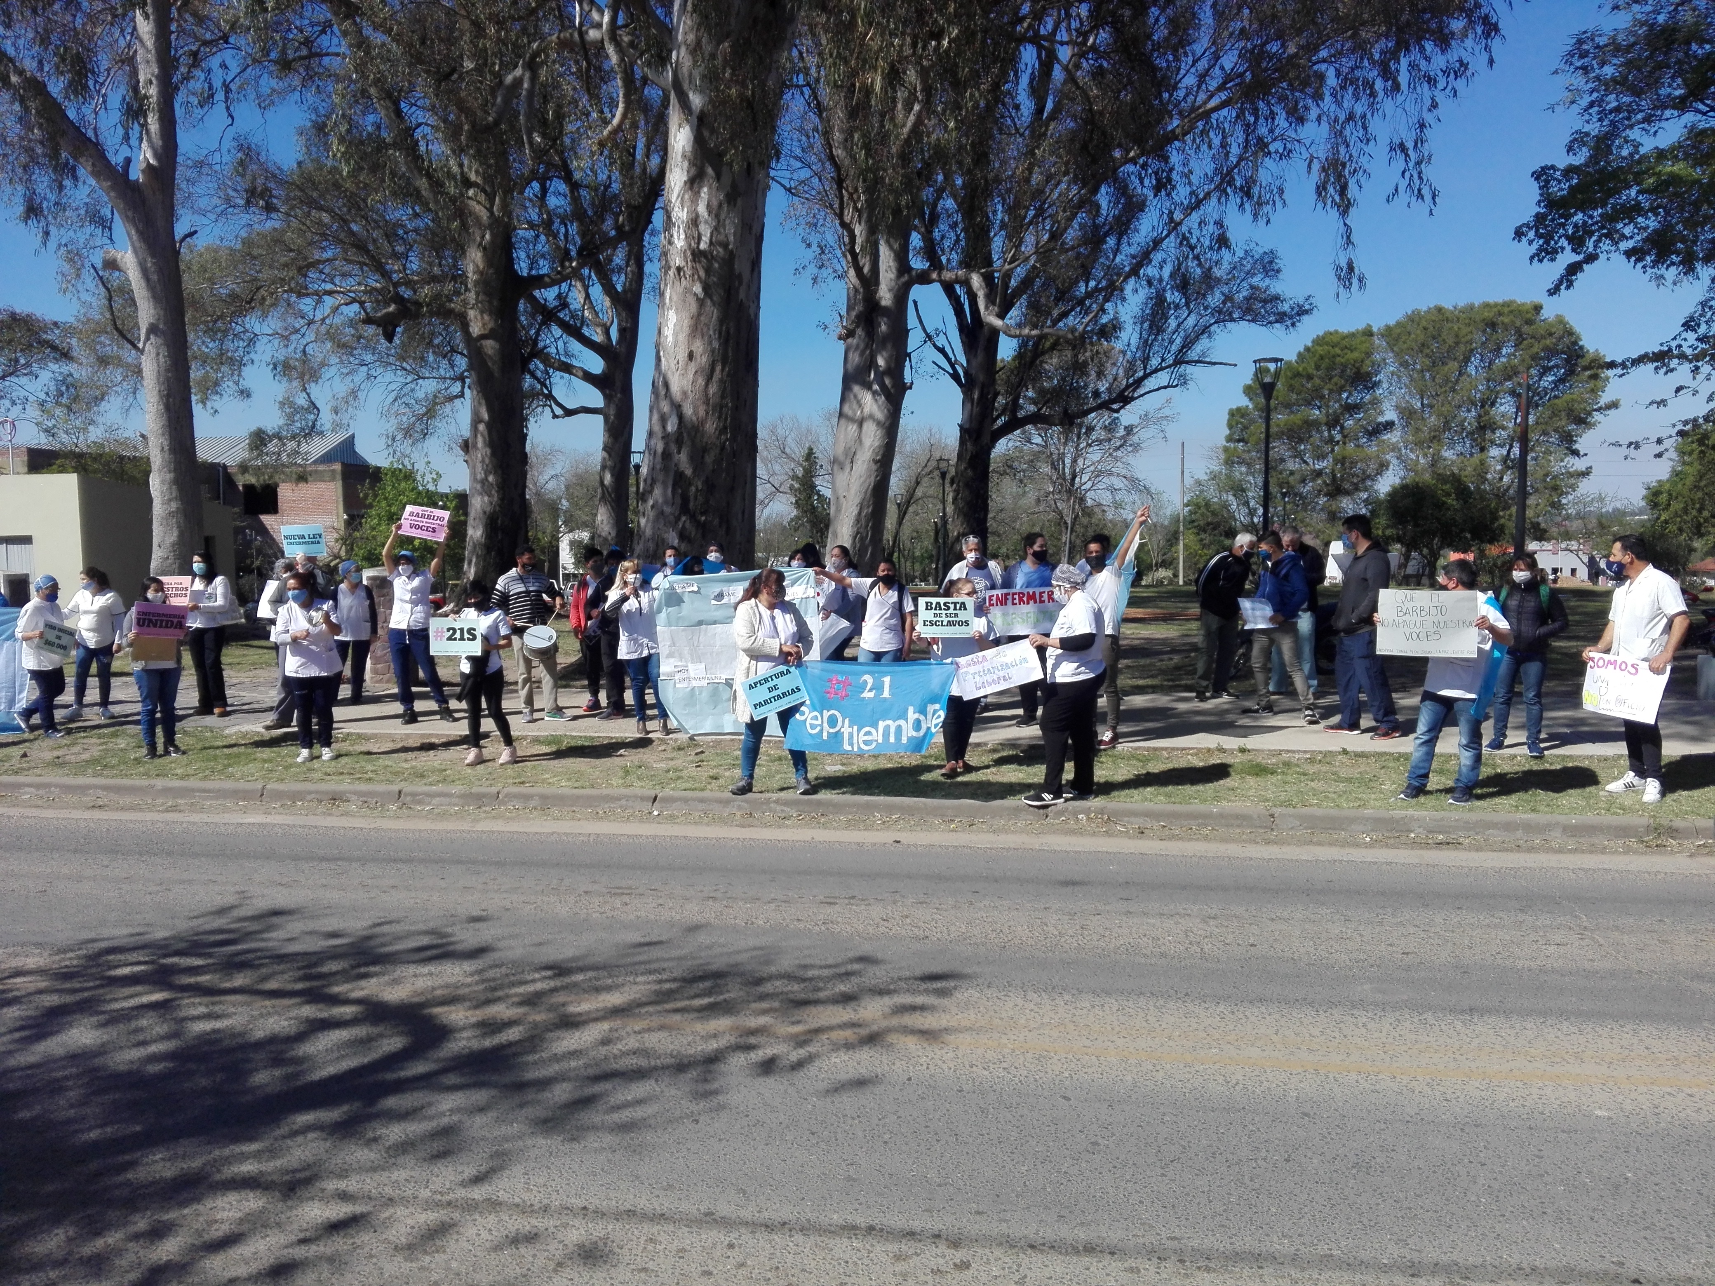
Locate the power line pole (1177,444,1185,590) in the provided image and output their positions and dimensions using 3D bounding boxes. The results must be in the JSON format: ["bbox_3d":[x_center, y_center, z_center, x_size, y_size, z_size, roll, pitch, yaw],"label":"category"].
[{"bbox_3d":[14.602,-5.812,60.242,0.180,6.600,0.180,0,4,0],"label":"power line pole"}]

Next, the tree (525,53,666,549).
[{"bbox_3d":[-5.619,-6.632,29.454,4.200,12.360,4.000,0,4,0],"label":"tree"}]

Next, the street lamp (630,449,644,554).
[{"bbox_3d":[-7.416,-4.044,45.180,0.500,4.910,0.500,0,4,0],"label":"street lamp"}]

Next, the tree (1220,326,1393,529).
[{"bbox_3d":[22.210,-9.333,66.464,8.600,12.640,8.200,0,4,0],"label":"tree"}]

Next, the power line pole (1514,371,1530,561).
[{"bbox_3d":[13.480,-2.944,27.187,0.210,5.110,0.210,0,4,0],"label":"power line pole"}]

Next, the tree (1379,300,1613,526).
[{"bbox_3d":[33.923,-10.770,71.545,12.400,14.840,11.000,0,4,0],"label":"tree"}]

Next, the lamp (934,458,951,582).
[{"bbox_3d":[3.153,-4.346,49.180,0.500,4.920,0.500,0,4,0],"label":"lamp"}]

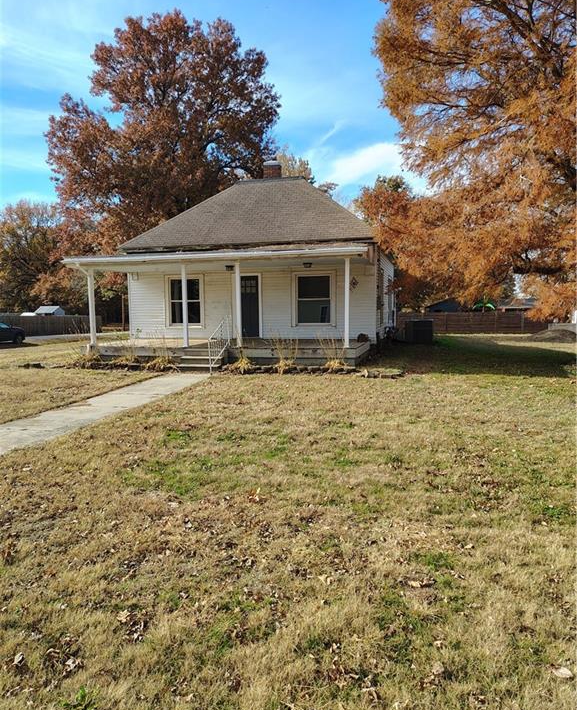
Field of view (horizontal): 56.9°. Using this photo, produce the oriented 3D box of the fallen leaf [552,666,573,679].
[{"bbox_3d":[1.206,1.395,2.341,0.085,0.025,0.055,3,7,36],"label":"fallen leaf"}]

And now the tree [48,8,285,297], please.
[{"bbox_3d":[-7.421,-10.989,32.935,14.200,19.610,13.800,-1,5,0],"label":"tree"}]

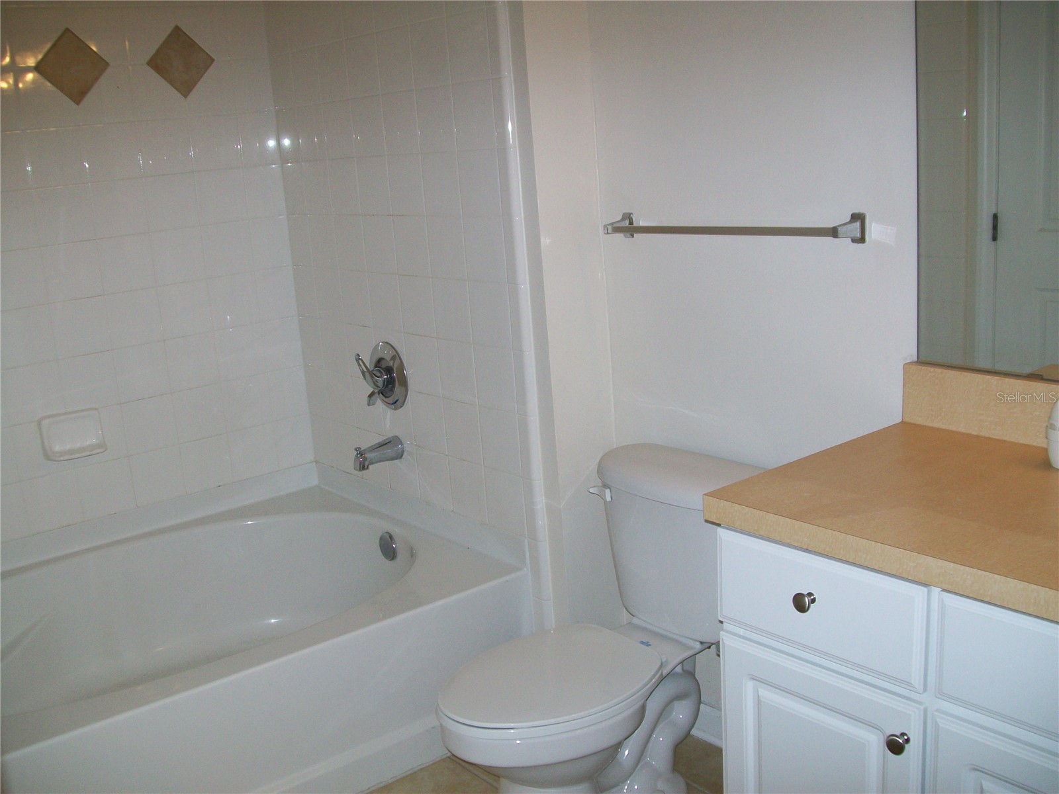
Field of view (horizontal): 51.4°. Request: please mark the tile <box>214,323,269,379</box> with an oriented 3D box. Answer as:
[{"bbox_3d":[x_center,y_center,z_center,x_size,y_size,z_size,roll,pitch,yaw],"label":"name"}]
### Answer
[{"bbox_3d":[-0.851,-0.132,3.238,0.152,0.152,0.010,-15,17,-37],"label":"tile"}]

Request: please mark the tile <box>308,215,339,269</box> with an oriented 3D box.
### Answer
[{"bbox_3d":[-0.585,-0.442,3.140,0.010,0.152,0.152,-15,17,-37],"label":"tile"}]

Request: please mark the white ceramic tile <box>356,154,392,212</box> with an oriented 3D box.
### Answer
[{"bbox_3d":[-0.410,-0.554,2.900,0.009,0.152,0.152,-14,16,-37],"label":"white ceramic tile"}]

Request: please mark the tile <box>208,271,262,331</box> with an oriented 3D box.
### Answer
[{"bbox_3d":[-0.864,-0.280,3.223,0.151,0.151,0.009,-15,17,-37],"label":"tile"}]

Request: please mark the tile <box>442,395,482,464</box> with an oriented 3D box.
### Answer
[{"bbox_3d":[-0.172,0.084,2.811,0.010,0.151,0.152,-14,17,-38],"label":"tile"}]

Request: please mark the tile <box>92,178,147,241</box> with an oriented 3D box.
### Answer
[{"bbox_3d":[-1.116,-0.512,2.990,0.152,0.152,0.010,-15,17,-38],"label":"tile"}]

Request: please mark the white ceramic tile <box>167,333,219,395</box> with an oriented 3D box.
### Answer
[{"bbox_3d":[-0.965,-0.101,3.156,0.152,0.152,0.009,-15,17,-37],"label":"white ceramic tile"}]

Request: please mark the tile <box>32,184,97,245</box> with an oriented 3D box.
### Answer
[{"bbox_3d":[-1.217,-0.477,2.870,0.152,0.152,0.010,-15,17,-37],"label":"tile"}]

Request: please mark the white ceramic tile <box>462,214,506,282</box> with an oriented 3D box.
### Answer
[{"bbox_3d":[-0.105,-0.346,2.583,0.009,0.152,0.152,-14,16,-37],"label":"white ceramic tile"}]

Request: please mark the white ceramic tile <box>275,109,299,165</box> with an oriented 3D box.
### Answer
[{"bbox_3d":[-0.698,-0.759,3.212,0.010,0.152,0.129,-15,17,-38],"label":"white ceramic tile"}]

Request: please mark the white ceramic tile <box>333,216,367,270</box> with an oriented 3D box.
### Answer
[{"bbox_3d":[-0.493,-0.426,3.057,0.010,0.152,0.152,-15,17,-38],"label":"white ceramic tile"}]

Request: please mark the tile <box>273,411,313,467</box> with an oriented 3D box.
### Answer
[{"bbox_3d":[-0.731,0.133,3.418,0.123,0.151,0.010,-14,17,-38],"label":"tile"}]

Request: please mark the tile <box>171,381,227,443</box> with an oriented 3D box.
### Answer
[{"bbox_3d":[-0.955,0.045,3.183,0.152,0.152,0.010,-15,17,-37],"label":"tile"}]

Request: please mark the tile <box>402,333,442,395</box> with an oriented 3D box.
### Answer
[{"bbox_3d":[-0.275,-0.085,2.863,0.009,0.151,0.151,-15,17,-37],"label":"tile"}]

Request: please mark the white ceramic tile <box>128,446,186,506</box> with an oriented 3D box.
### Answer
[{"bbox_3d":[-1.067,0.226,3.161,0.152,0.152,0.010,-15,17,-38],"label":"white ceramic tile"}]

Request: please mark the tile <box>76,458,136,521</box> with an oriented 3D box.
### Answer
[{"bbox_3d":[-1.181,0.256,3.077,0.152,0.152,0.009,-14,16,-37],"label":"tile"}]

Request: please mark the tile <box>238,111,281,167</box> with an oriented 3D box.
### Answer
[{"bbox_3d":[-0.786,-0.747,3.193,0.121,0.152,0.009,-15,17,-37],"label":"tile"}]

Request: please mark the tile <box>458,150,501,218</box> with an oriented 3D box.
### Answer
[{"bbox_3d":[-0.112,-0.489,2.516,0.009,0.152,0.152,-15,17,-37],"label":"tile"}]

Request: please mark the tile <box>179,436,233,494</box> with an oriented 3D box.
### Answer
[{"bbox_3d":[-0.954,0.197,3.260,0.152,0.152,0.009,-14,16,-37],"label":"tile"}]

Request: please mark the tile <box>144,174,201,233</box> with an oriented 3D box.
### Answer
[{"bbox_3d":[-0.994,-0.541,3.054,0.152,0.152,0.009,-15,17,-37],"label":"tile"}]

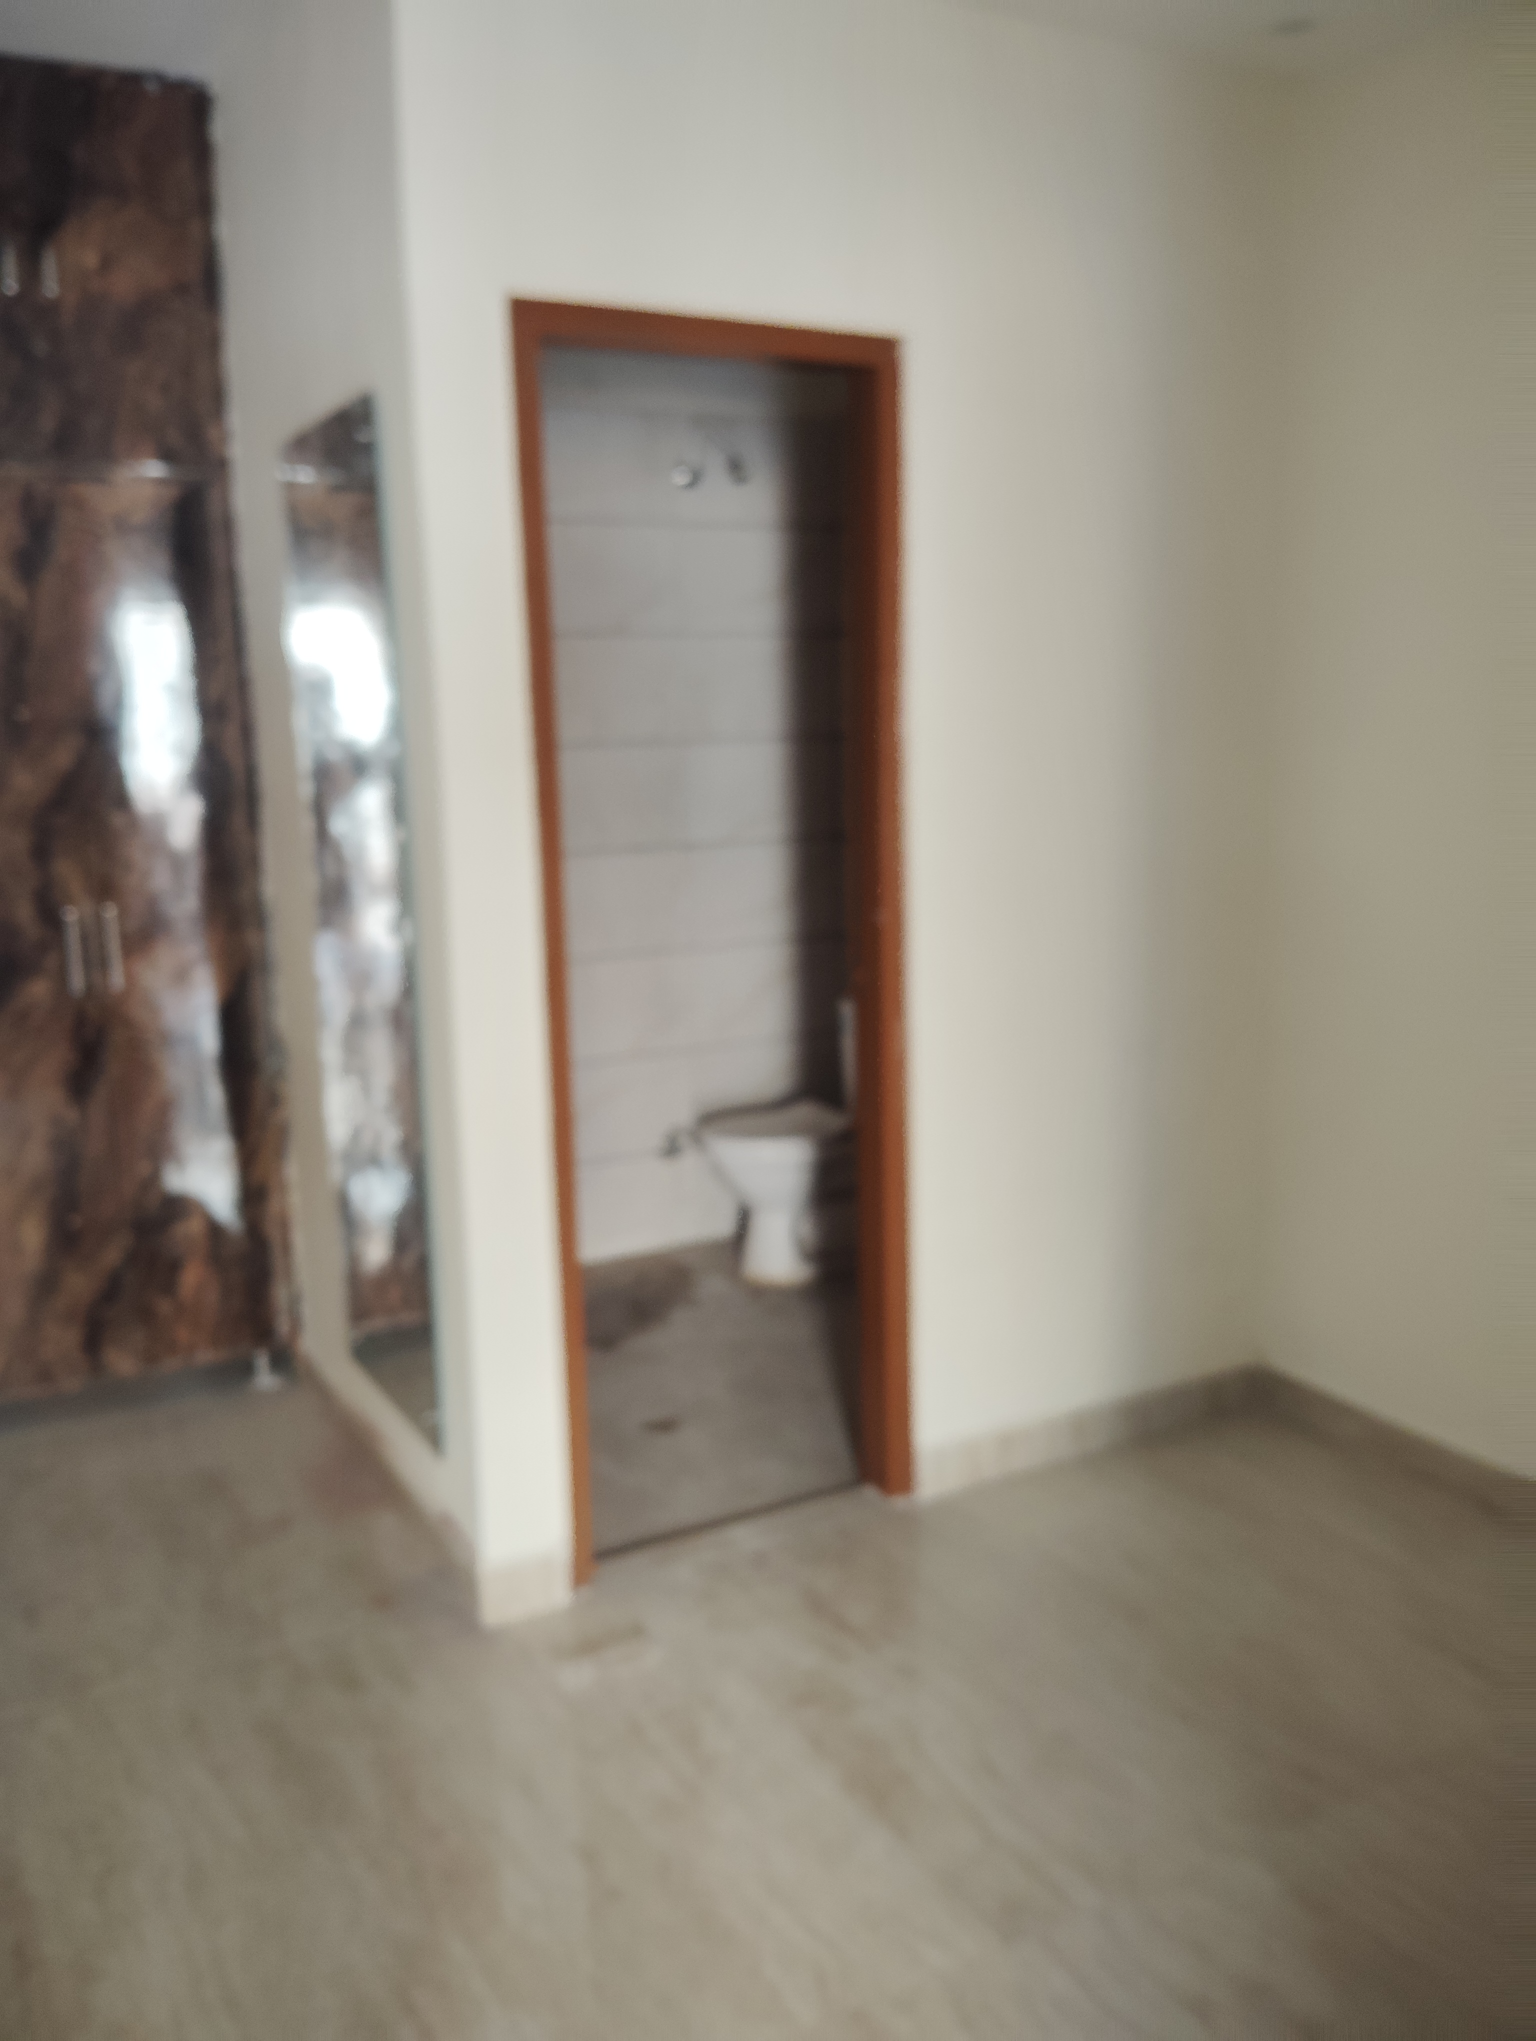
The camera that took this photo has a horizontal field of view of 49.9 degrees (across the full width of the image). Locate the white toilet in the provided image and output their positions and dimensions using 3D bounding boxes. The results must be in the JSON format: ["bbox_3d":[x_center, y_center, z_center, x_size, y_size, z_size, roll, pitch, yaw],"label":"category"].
[{"bbox_3d":[0.114,0.335,4.650,0.660,0.745,0.370,-6,10,-27],"label":"white toilet"}]

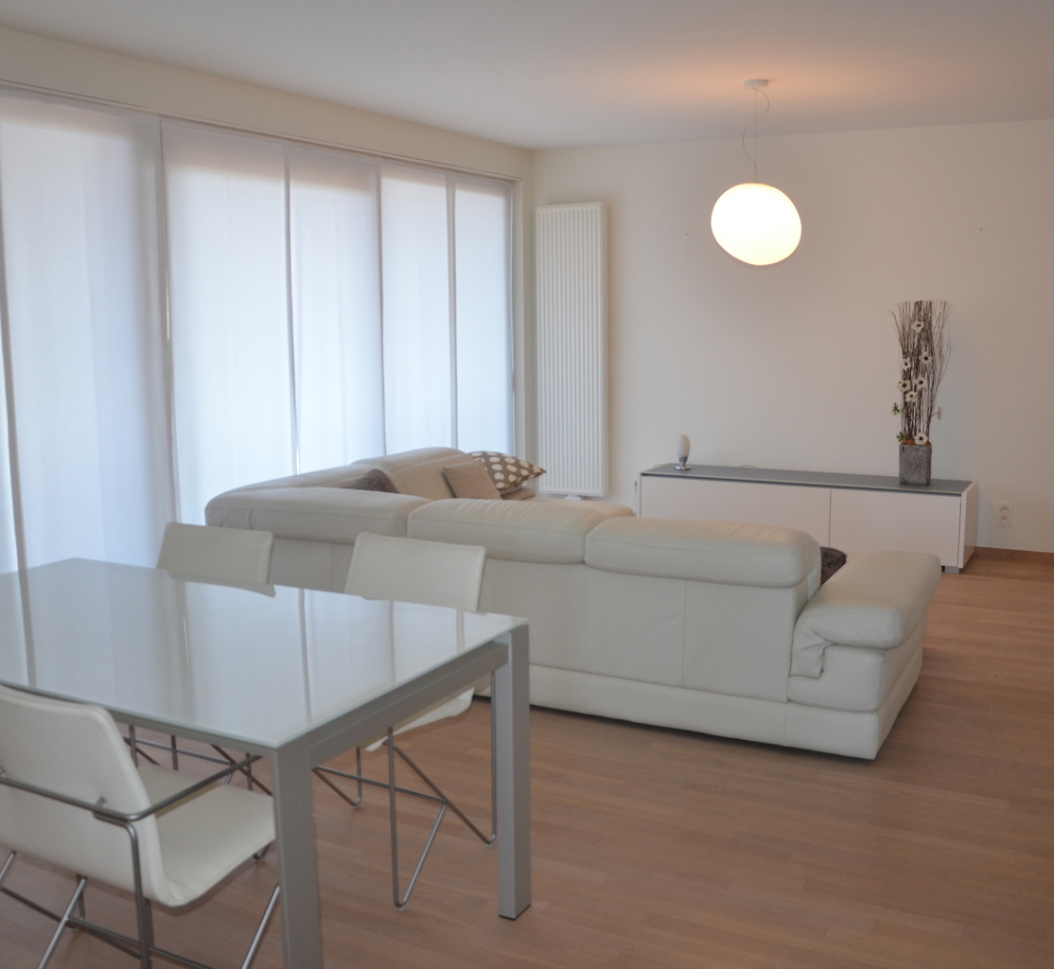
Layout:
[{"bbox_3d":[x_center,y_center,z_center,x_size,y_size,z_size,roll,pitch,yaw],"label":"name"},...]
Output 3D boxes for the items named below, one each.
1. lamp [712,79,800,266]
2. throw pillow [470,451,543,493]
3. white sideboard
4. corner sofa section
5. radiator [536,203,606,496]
[{"bbox_3d":[1.025,-1.389,4.928,0.410,0.800,0.410,4,11,26],"label":"lamp"},{"bbox_3d":[-0.122,-0.078,6.009,0.420,0.130,0.380,-2,50,-10],"label":"throw pillow"},{"bbox_3d":[1.669,0.187,6.638,1.880,0.450,0.500,4,11,26],"label":"white sideboard"},{"bbox_3d":[0.296,0.339,4.959,2.850,0.730,1.770,4,11,26],"label":"corner sofa section"},{"bbox_3d":[0.313,-0.888,7.360,0.475,1.910,0.110,4,11,26],"label":"radiator"}]

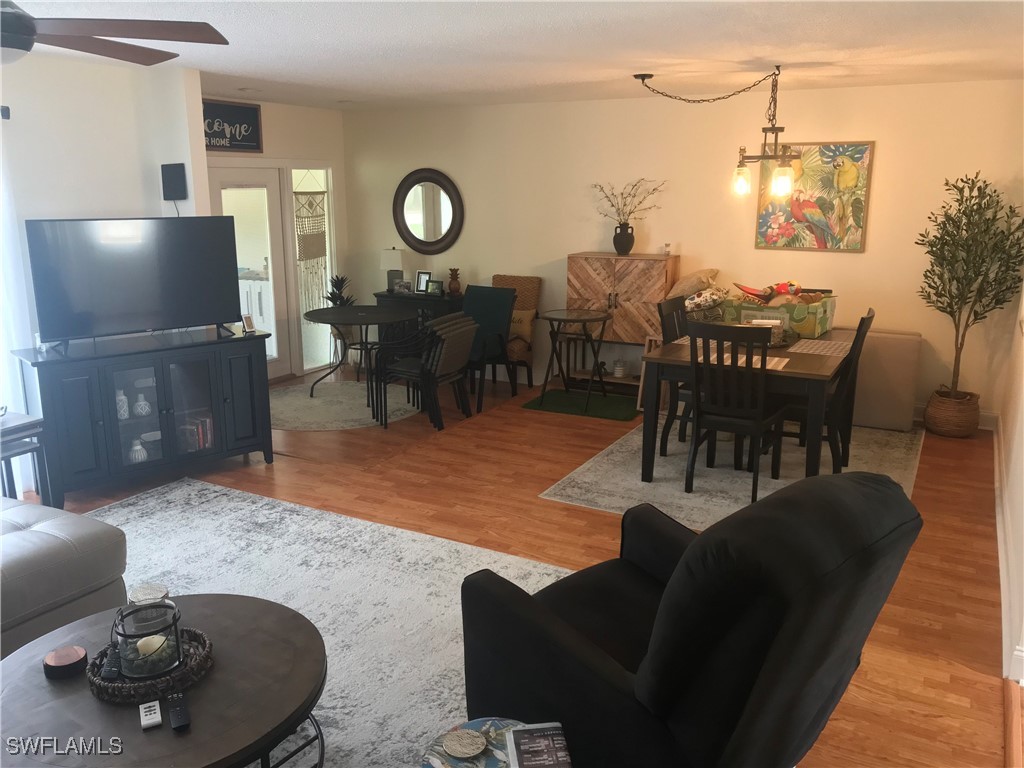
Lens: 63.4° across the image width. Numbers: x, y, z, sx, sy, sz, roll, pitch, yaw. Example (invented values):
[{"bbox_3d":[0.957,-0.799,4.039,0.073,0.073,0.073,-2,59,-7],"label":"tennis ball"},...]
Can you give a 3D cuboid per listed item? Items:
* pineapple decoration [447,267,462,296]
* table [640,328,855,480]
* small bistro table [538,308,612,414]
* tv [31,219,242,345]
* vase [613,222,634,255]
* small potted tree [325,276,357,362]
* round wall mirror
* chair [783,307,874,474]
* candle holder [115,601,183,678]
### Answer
[{"bbox_3d":[-0.548,-0.957,7.920,0.125,0.250,0.110,8,16,28],"label":"pineapple decoration"},{"bbox_3d":[1.567,0.119,5.328,1.030,0.770,1.510,7,16,27],"label":"table"},{"bbox_3d":[0.514,-0.205,6.702,0.590,0.725,0.590,0,14,0],"label":"small bistro table"},{"bbox_3d":[-2.146,-0.592,4.827,1.120,0.730,0.230,-11,18,-37],"label":"tv"},{"bbox_3d":[0.933,-1.203,6.905,0.175,0.265,0.165,0,14,0],"label":"vase"},{"bbox_3d":[-1.731,-0.608,8.337,0.320,0.960,0.320,0,14,0],"label":"small potted tree"},{"bbox_3d":[-0.804,-1.658,7.996,0.820,0.815,0.050,8,16,28],"label":"round wall mirror"},{"bbox_3d":[1.857,0.035,5.154,0.590,1.020,0.460,8,16,28],"label":"chair"},{"bbox_3d":[-0.995,0.698,2.273,0.157,0.147,0.157,0,14,0],"label":"candle holder"}]

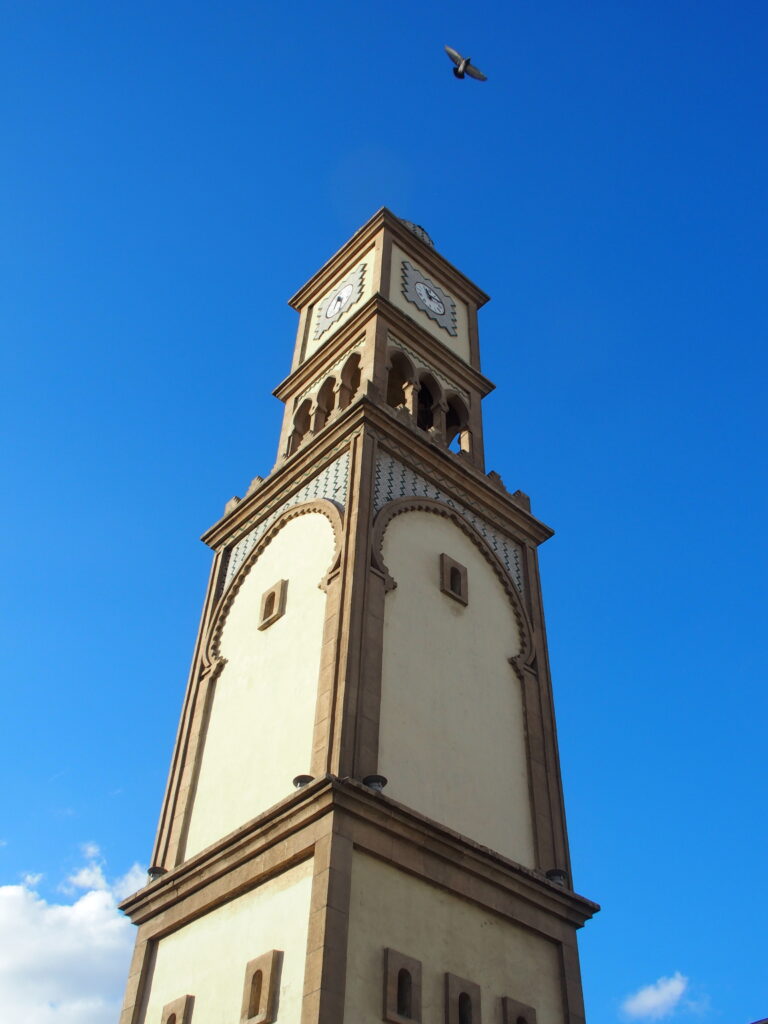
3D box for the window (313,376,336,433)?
[{"bbox_3d":[-1.205,-2.195,22.355,0.300,2.070,0.720,34,-53,-27],"label":"window"}]

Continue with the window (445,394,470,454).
[{"bbox_3d":[1.554,-1.822,22.530,0.743,2.160,0.300,34,-53,-27],"label":"window"}]

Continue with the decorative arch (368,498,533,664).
[{"bbox_3d":[1.229,0.980,18.076,3.960,2.745,0.300,34,-53,-27],"label":"decorative arch"}]

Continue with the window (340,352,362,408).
[{"bbox_3d":[-0.649,-2.657,21.941,0.300,2.070,0.720,34,-53,-27],"label":"window"}]

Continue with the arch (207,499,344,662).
[{"bbox_3d":[-1.881,1.055,18.291,0.300,2.745,3.960,34,-53,-27],"label":"arch"}]

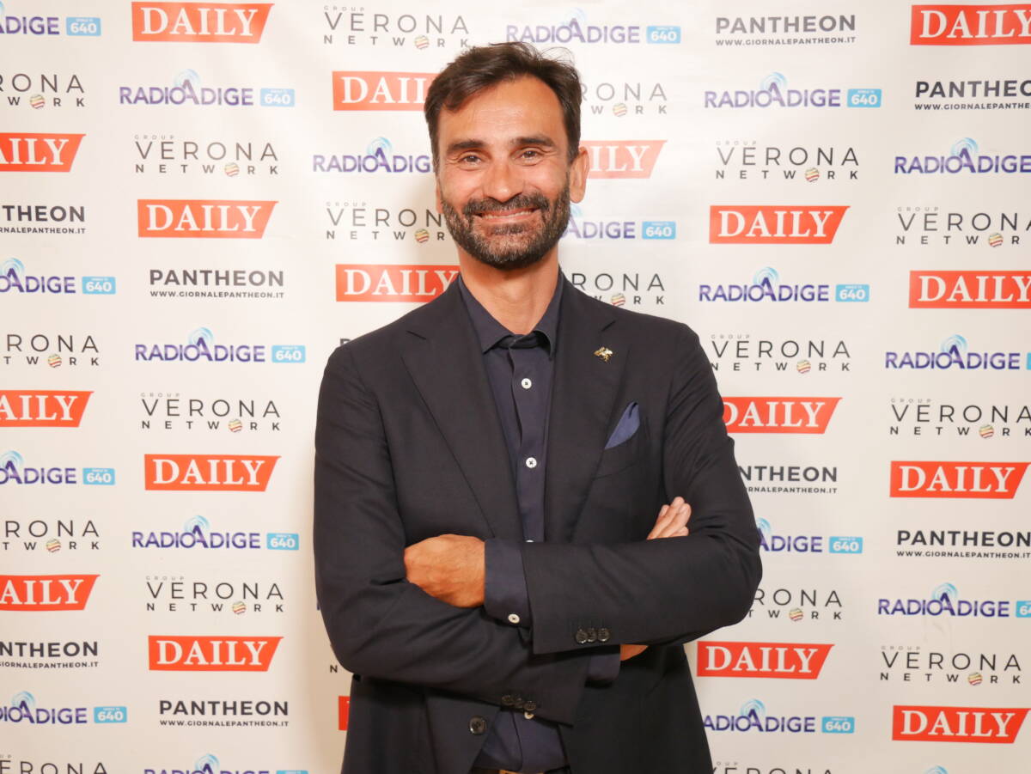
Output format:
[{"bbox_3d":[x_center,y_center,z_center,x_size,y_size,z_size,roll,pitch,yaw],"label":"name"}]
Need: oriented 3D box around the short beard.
[{"bbox_3d":[-0.011,-0.183,1.220,0.146,0.103,0.098,-4,6,4],"label":"short beard"}]

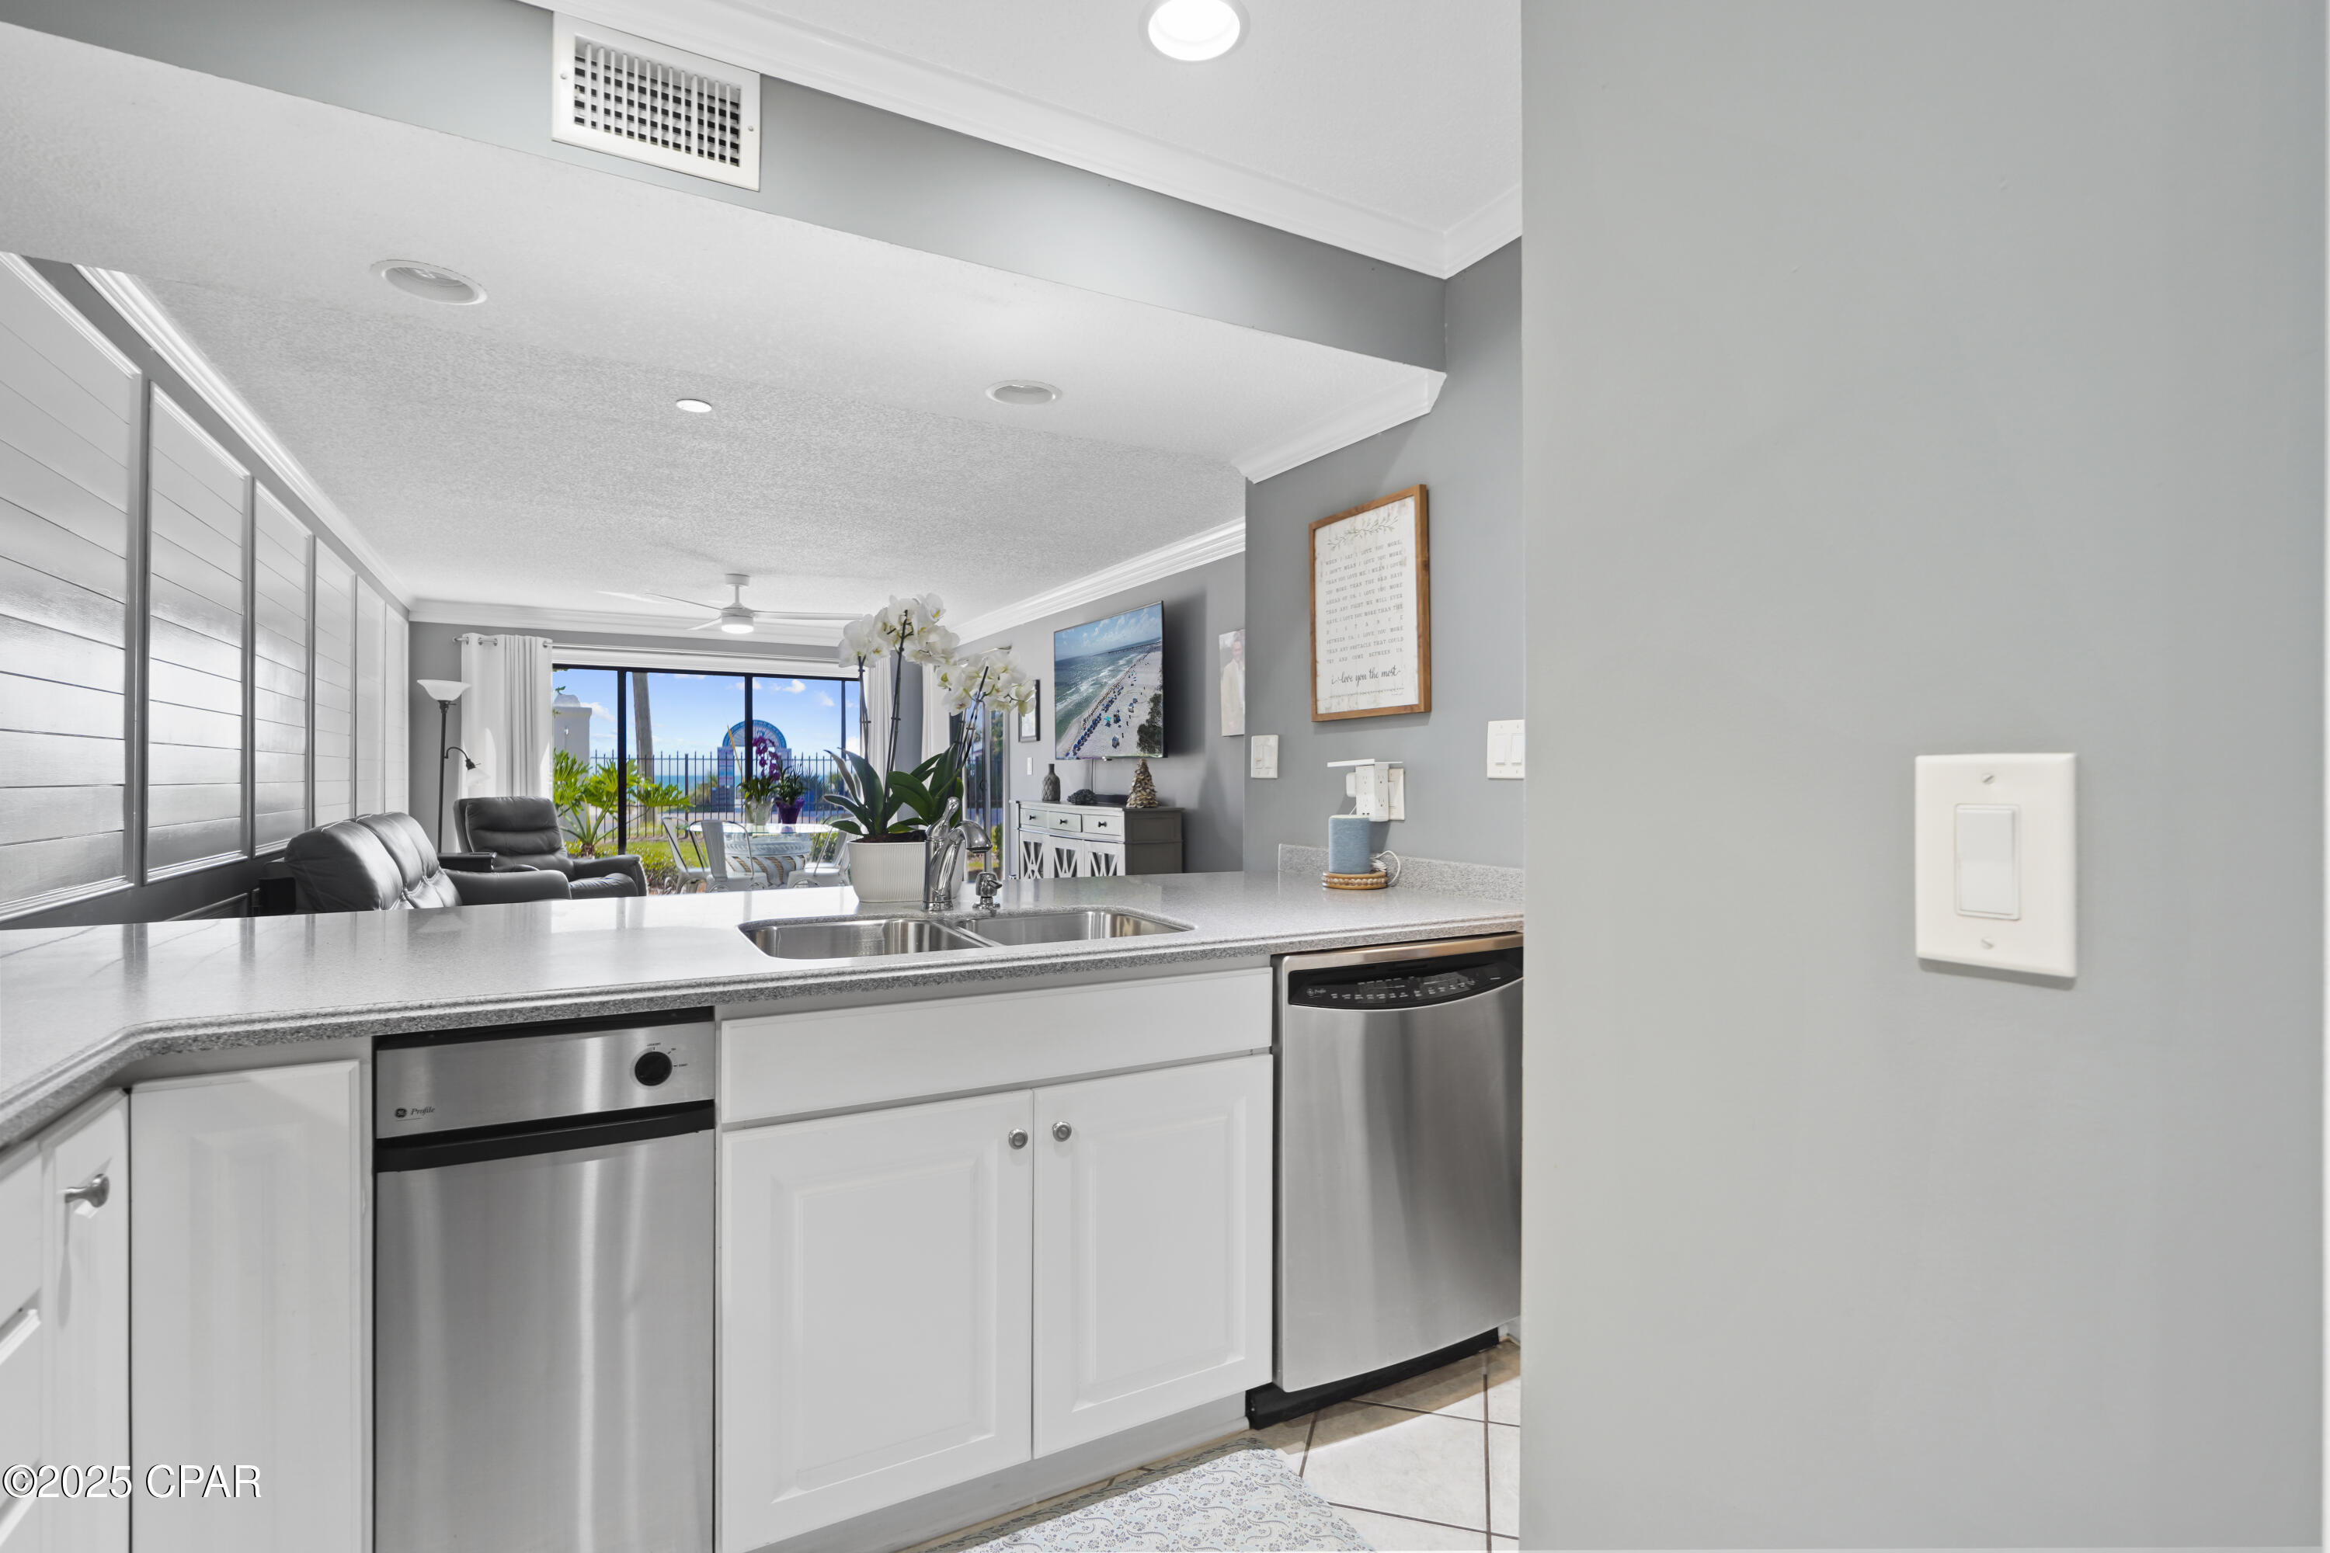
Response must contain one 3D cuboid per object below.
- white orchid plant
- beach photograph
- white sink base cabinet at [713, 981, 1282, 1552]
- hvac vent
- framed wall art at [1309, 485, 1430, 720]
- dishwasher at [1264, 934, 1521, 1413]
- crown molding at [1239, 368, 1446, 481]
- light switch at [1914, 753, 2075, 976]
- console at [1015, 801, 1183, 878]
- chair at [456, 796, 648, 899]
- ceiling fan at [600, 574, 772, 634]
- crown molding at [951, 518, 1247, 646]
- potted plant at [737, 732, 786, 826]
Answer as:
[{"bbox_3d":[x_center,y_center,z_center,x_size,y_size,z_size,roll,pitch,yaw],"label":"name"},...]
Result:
[{"bbox_3d":[-0.529,-0.135,2.500,0.400,0.555,0.280,0,0,-29],"label":"white orchid plant"},{"bbox_3d":[-0.340,-0.527,6.596,0.060,0.840,1.510,0,0,-28],"label":"beach photograph"},{"bbox_3d":[-0.350,0.762,2.001,0.920,0.875,0.600,0,0,-28],"label":"white sink base cabinet"},{"bbox_3d":[-0.793,-1.057,1.726,0.299,0.194,0.016,0,0,-29],"label":"hvac vent"},{"bbox_3d":[0.512,-0.412,2.765,0.030,0.530,0.435,0,0,-29],"label":"framed wall art"},{"bbox_3d":[0.336,0.767,2.333,0.610,0.860,0.600,0,0,-28],"label":"dishwasher"},{"bbox_3d":[0.422,-0.894,2.895,0.058,0.070,0.845,0,0,-29],"label":"crown molding"},{"bbox_3d":[0.488,0.050,0.649,0.009,0.124,0.079,0,0,-29],"label":"light switch"},{"bbox_3d":[-0.421,0.680,6.442,0.360,1.020,1.530,0,0,-29],"label":"console"},{"bbox_3d":[-3.929,0.660,7.100,0.950,1.050,0.900,0,0,21],"label":"chair"},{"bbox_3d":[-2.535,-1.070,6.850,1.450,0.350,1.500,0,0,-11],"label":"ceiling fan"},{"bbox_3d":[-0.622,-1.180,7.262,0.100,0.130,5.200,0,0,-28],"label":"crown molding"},{"bbox_3d":[-3.196,0.035,8.700,0.360,0.730,0.350,0,0,-28],"label":"potted plant"}]

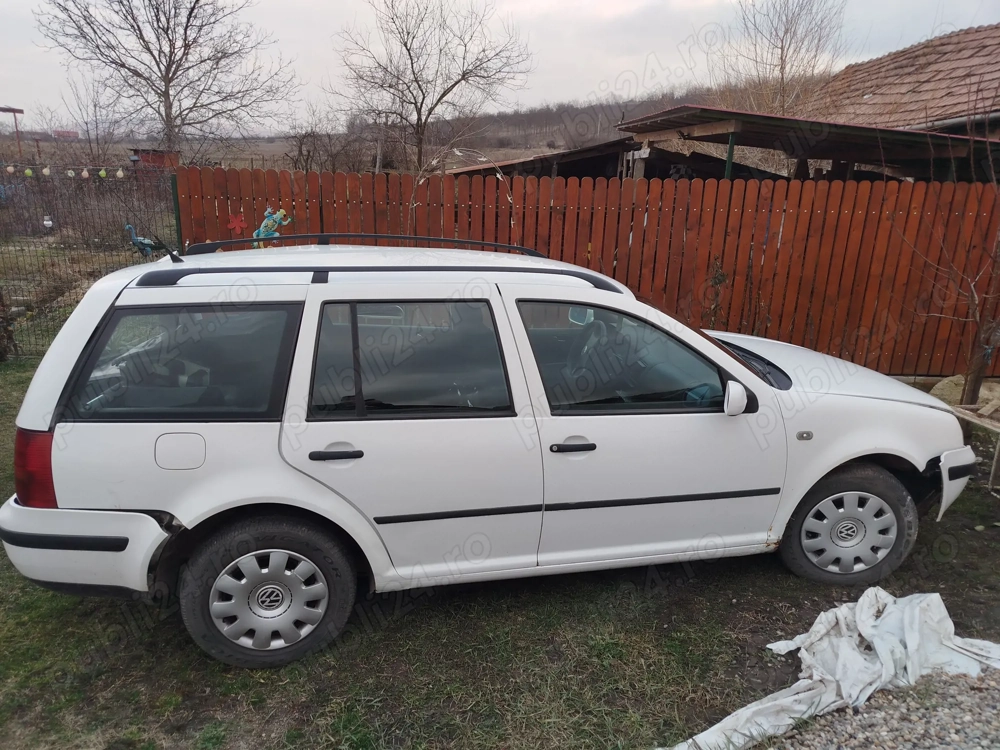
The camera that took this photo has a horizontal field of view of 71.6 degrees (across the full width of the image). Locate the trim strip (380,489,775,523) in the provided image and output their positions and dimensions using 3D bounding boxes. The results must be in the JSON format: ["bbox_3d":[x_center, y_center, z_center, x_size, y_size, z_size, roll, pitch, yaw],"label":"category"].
[{"bbox_3d":[0.362,0.501,2.702,1.690,0.034,0.025,-1,17,-14],"label":"trim strip"}]

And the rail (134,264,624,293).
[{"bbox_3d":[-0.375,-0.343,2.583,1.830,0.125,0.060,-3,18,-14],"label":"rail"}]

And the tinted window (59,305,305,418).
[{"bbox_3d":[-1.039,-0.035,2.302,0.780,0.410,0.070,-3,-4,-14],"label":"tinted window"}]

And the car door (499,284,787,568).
[{"bbox_3d":[0.579,0.196,2.800,1.195,1.115,0.250,-3,18,-14],"label":"car door"}]

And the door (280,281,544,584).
[{"bbox_3d":[-0.316,0.222,2.576,0.955,1.100,0.250,-3,18,-14],"label":"door"}]

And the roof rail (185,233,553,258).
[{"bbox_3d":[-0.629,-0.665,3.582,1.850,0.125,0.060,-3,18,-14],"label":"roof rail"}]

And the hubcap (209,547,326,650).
[{"bbox_3d":[-0.838,0.817,2.528,0.410,0.410,0.055,-3,18,-14],"label":"hubcap"}]

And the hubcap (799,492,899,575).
[{"bbox_3d":[1.563,0.706,3.113,0.410,0.410,0.055,3,17,4],"label":"hubcap"}]

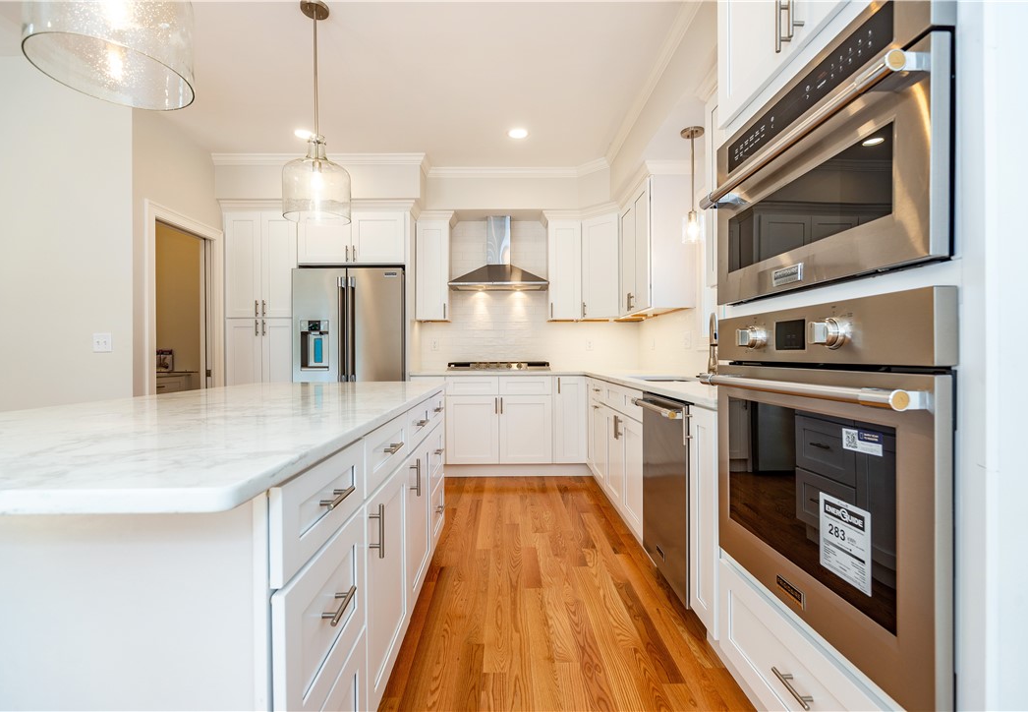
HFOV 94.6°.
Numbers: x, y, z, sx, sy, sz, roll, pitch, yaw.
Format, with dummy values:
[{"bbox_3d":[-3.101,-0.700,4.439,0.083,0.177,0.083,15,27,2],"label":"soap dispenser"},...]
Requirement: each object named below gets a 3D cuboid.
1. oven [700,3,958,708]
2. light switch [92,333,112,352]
[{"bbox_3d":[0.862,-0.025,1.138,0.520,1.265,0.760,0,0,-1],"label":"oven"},{"bbox_3d":[-2.624,-0.085,3.023,0.117,0.117,0.012,0,0,-1],"label":"light switch"}]

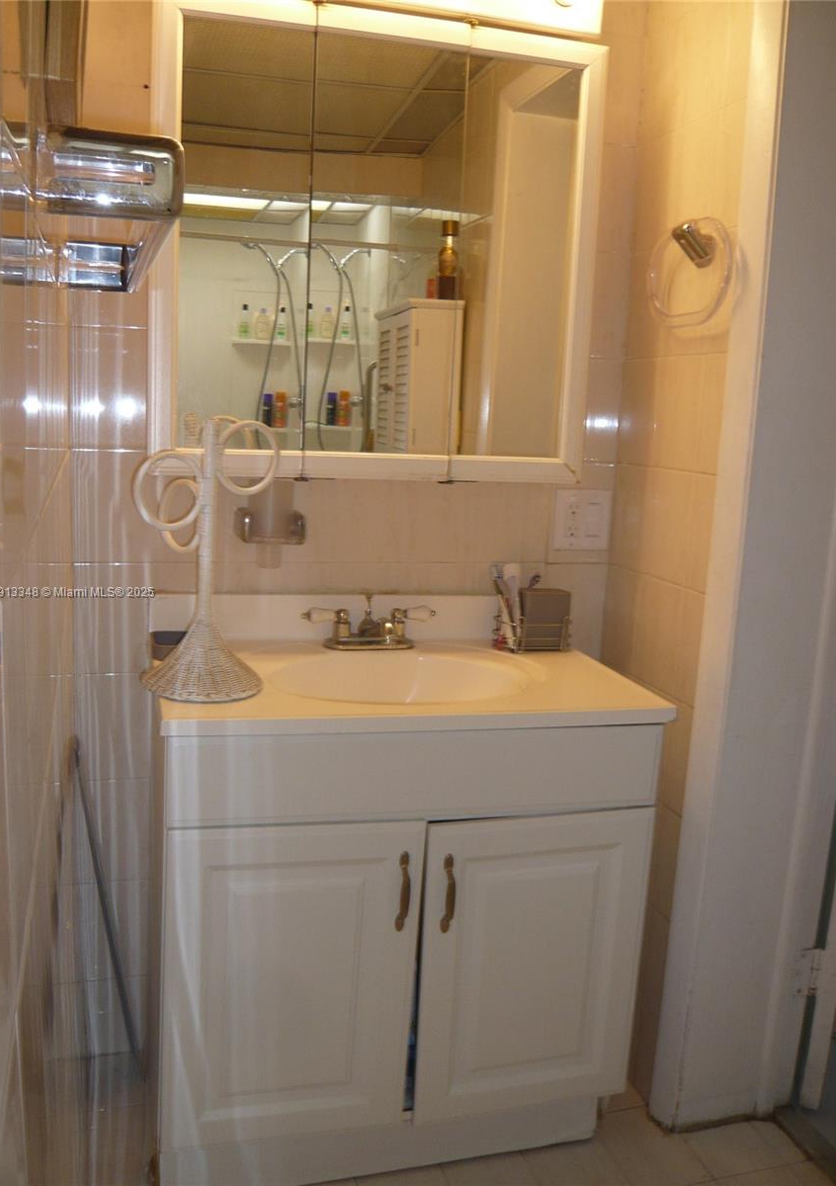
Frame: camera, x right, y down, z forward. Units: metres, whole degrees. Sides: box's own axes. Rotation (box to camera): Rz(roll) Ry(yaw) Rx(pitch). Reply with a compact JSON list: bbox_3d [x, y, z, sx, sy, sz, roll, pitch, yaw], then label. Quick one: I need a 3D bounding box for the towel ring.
[{"bbox_3d":[0.446,-0.518,1.555,0.062,0.159,0.210,0,10,-14],"label":"towel ring"}]

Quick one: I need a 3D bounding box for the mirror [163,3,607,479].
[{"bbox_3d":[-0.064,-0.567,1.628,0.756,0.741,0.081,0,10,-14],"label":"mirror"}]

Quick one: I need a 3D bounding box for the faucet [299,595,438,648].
[{"bbox_3d":[-0.078,0.061,1.729,0.252,0.094,0.144,0,10,-14],"label":"faucet"}]

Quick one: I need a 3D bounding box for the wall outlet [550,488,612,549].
[{"bbox_3d":[0.328,-0.144,1.901,0.117,0.117,0.012,0,10,-14],"label":"wall outlet"}]

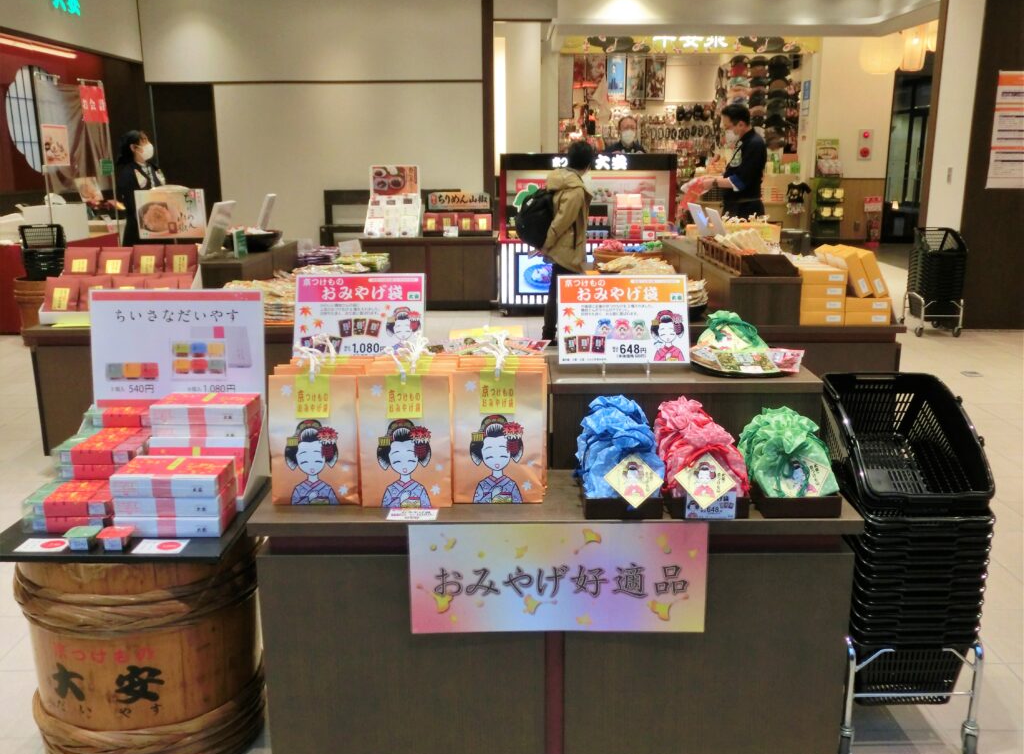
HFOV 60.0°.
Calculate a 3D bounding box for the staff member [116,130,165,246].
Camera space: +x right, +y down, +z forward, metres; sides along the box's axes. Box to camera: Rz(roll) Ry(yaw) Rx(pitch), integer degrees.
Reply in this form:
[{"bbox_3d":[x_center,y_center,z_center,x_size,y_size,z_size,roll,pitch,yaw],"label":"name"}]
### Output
[{"bbox_3d":[-2.452,-0.842,5.969,0.280,1.574,0.410,11,17,38],"label":"staff member"}]

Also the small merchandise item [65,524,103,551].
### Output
[{"bbox_3d":[-0.753,0.283,1.555,0.047,0.026,0.046,0,14,0],"label":"small merchandise item"}]

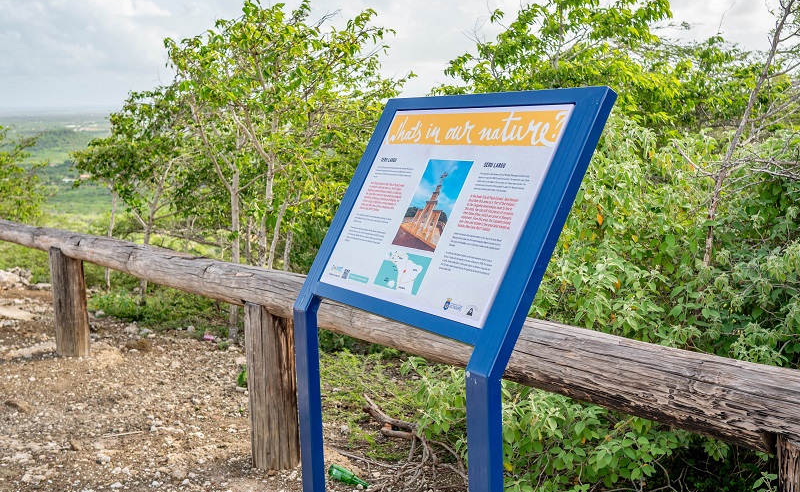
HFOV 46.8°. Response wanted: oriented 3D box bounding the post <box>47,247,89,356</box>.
[{"bbox_3d":[-2.108,0.340,5.877,0.199,0.692,0.199,-9,12,-39],"label":"post"}]

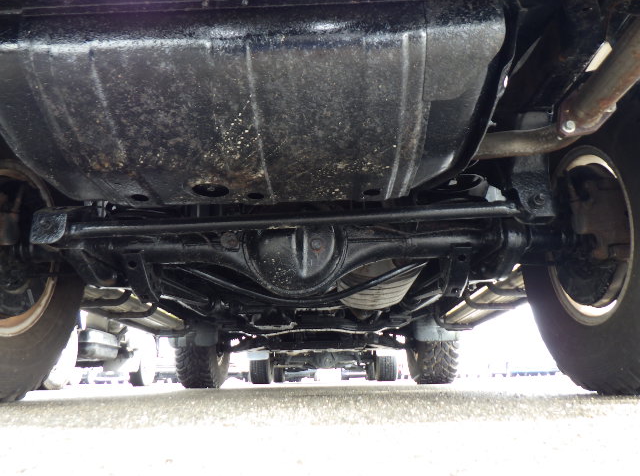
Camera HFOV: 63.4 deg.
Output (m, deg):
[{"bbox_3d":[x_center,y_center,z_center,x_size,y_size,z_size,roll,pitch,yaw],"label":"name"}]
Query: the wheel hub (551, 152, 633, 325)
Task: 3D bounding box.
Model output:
[{"bbox_3d":[0.736,-0.009,1.273,0.175,0.437,0.437,-1,-15,1],"label":"wheel hub"}]

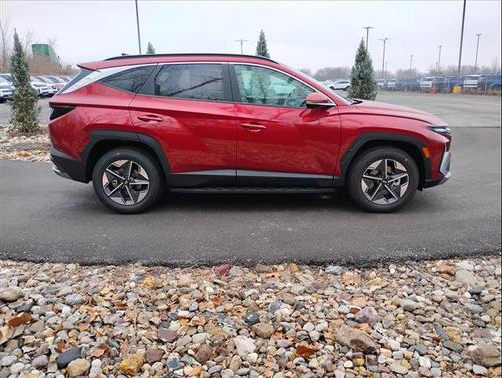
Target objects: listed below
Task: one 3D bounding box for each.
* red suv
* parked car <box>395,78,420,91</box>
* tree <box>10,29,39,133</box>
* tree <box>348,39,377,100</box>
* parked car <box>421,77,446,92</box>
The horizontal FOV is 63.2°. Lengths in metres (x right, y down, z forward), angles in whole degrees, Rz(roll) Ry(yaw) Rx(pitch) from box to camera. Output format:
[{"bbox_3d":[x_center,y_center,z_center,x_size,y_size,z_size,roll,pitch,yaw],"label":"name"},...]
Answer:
[{"bbox_3d":[0.027,-0.759,5.058,4.640,1.680,1.865,0,15,0],"label":"red suv"},{"bbox_3d":[22.160,-14.540,57.000,4.700,1.720,1.900,-7,16,-24],"label":"parked car"},{"bbox_3d":[-6.617,-3.075,11.671,0.830,2.850,0.830,0,15,0],"label":"tree"},{"bbox_3d":[3.141,-2.905,11.499,0.920,2.530,0.920,0,15,0],"label":"tree"},{"bbox_3d":[22.054,-12.499,49.000,4.800,1.820,1.950,-7,16,-24],"label":"parked car"}]

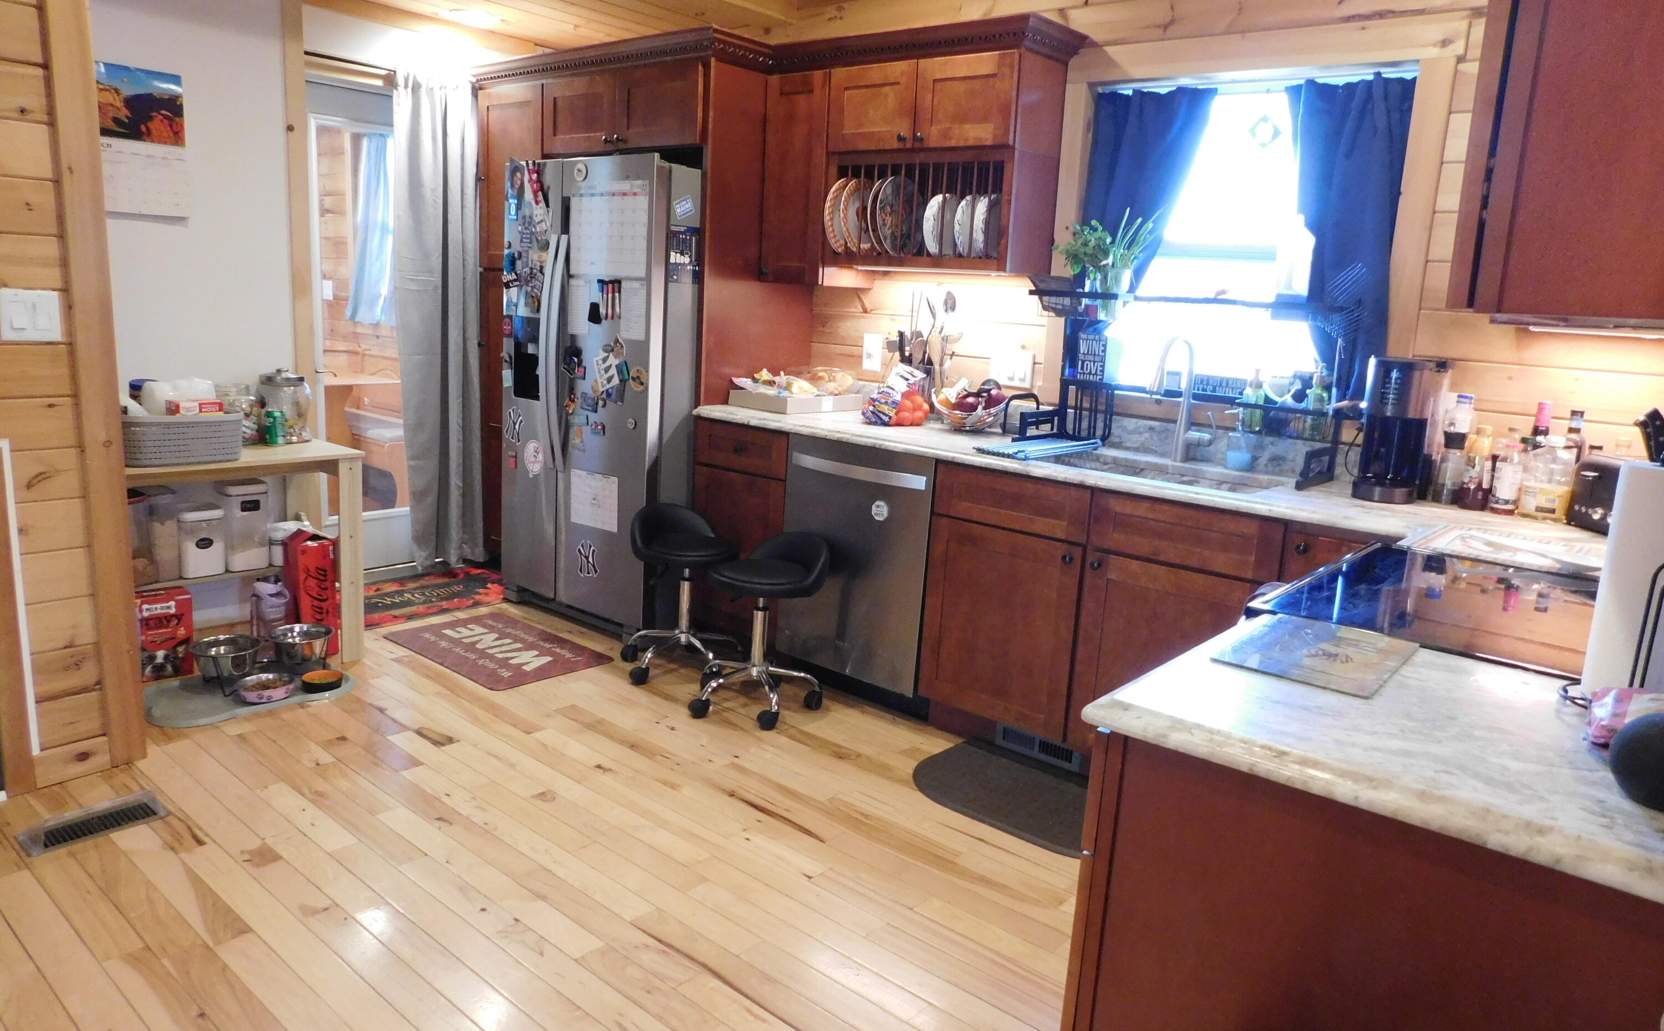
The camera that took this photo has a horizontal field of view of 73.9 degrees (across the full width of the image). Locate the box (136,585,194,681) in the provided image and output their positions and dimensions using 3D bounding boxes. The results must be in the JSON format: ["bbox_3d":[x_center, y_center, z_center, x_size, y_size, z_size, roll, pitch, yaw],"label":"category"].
[{"bbox_3d":[-2.168,0.388,3.558,0.100,0.275,0.185,14,15,42],"label":"box"}]

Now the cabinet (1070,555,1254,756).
[{"bbox_3d":[1.086,0.386,3.217,0.530,0.590,0.590,13,14,38],"label":"cabinet"}]

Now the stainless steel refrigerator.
[{"bbox_3d":[-0.732,-0.462,4.414,0.915,1.757,0.840,13,15,40],"label":"stainless steel refrigerator"}]

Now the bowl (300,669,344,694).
[{"bbox_3d":[-1.625,0.529,3.524,0.128,0.044,0.128,13,15,40],"label":"bowl"}]

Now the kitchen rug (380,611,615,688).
[{"bbox_3d":[-1.228,0.483,4.070,0.745,0.010,0.485,13,14,38],"label":"kitchen rug"}]

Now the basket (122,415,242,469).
[{"bbox_3d":[-2.048,-0.241,3.402,0.260,0.145,0.370,13,14,38],"label":"basket"}]

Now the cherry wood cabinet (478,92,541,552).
[{"bbox_3d":[-1.205,-0.802,4.964,0.465,2.070,0.600,13,14,38],"label":"cherry wood cabinet"}]

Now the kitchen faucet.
[{"bbox_3d":[1.018,-0.327,3.177,0.130,0.367,0.270,13,15,40],"label":"kitchen faucet"}]

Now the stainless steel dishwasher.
[{"bbox_3d":[0.247,0.143,3.878,0.605,0.800,0.610,13,14,38],"label":"stainless steel dishwasher"}]

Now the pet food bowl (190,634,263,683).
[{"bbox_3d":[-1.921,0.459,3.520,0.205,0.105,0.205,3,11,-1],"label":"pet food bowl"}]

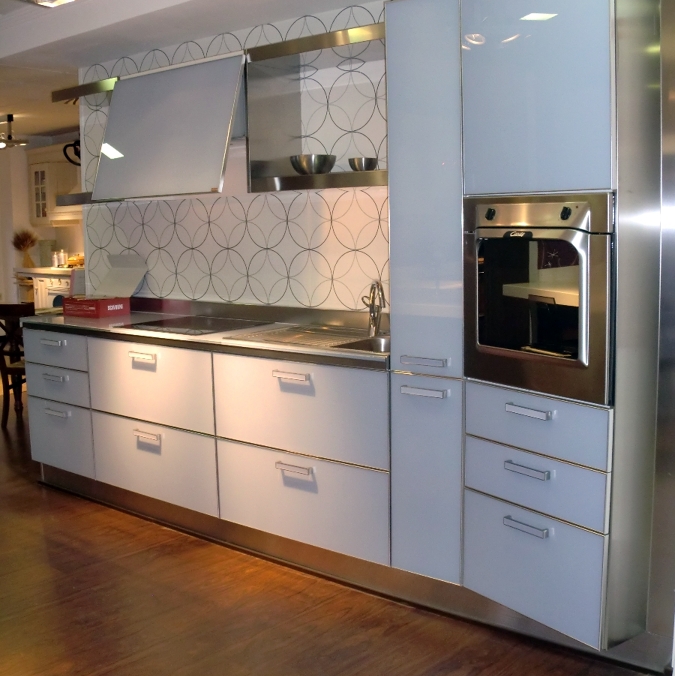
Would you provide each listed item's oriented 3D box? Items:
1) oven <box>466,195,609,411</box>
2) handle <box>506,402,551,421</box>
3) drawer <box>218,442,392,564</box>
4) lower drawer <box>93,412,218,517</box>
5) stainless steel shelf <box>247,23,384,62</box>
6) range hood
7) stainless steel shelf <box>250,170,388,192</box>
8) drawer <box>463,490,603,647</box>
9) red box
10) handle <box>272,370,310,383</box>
[{"bbox_3d":[0.777,-0.145,2.784,0.571,0.586,0.601,-6,8,-32],"label":"oven"},{"bbox_3d":[0.559,0.216,2.655,0.031,0.026,0.171,-6,8,-32],"label":"handle"},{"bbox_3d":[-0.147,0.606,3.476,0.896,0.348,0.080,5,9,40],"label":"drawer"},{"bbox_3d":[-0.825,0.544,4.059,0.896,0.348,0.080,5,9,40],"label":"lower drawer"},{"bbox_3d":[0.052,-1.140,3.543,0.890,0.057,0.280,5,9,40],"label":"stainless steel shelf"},{"bbox_3d":[-0.652,-0.939,4.153,0.908,0.606,0.527,5,9,40],"label":"range hood"},{"bbox_3d":[0.094,-0.630,3.663,0.908,0.059,0.364,5,9,40],"label":"stainless steel shelf"},{"bbox_3d":[0.767,0.663,2.877,0.522,0.350,0.601,-6,8,-32],"label":"drawer"},{"bbox_3d":[-1.261,-0.166,4.763,0.296,0.100,0.236,3,8,32],"label":"red box"},{"bbox_3d":[-0.171,0.142,3.396,0.171,0.026,0.031,5,9,40],"label":"handle"}]

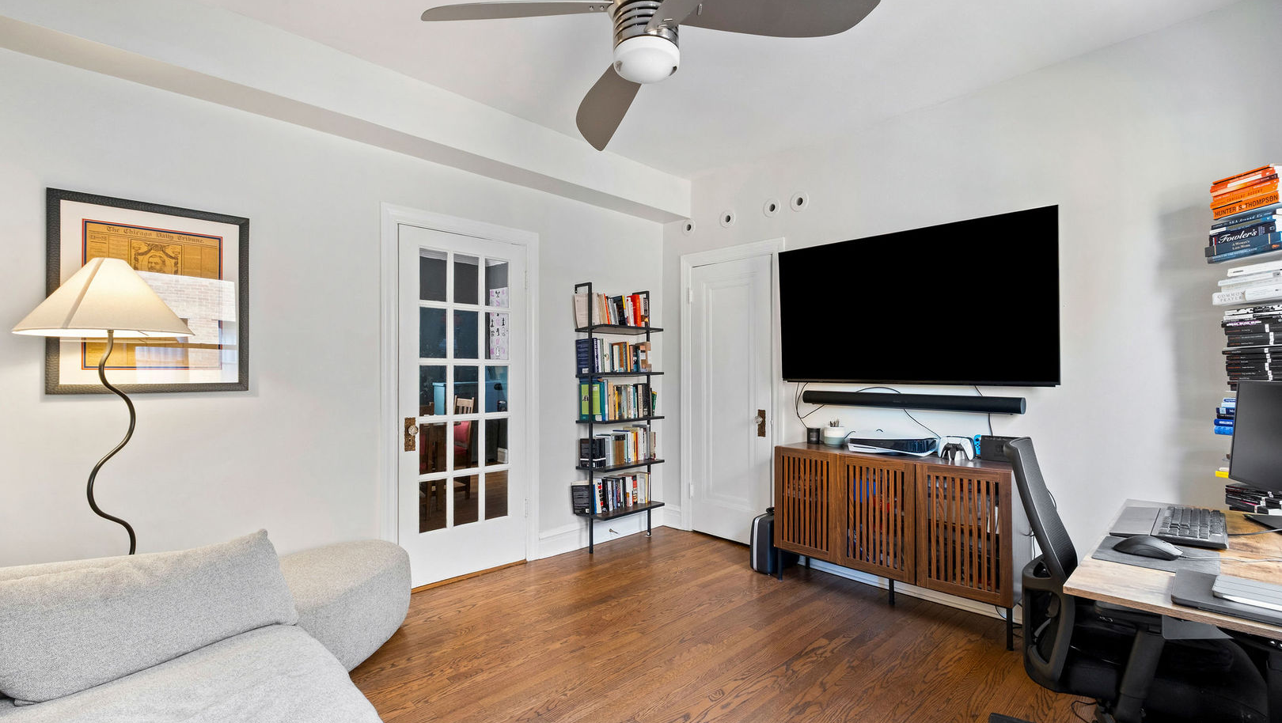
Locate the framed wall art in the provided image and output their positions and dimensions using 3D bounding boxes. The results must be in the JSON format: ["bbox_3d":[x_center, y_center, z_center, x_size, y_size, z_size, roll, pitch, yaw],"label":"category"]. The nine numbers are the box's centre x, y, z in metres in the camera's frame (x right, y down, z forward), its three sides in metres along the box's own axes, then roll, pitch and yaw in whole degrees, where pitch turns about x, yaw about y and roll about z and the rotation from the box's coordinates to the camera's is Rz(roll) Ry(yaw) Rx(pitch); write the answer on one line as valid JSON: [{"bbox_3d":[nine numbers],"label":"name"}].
[{"bbox_3d":[-2.046,-0.263,2.260,0.627,0.791,0.030,1,-1,-44],"label":"framed wall art"}]

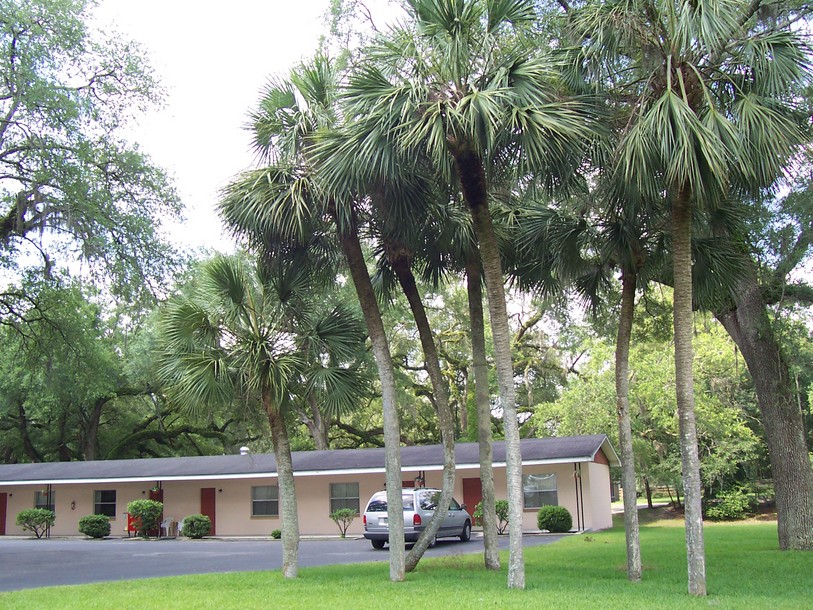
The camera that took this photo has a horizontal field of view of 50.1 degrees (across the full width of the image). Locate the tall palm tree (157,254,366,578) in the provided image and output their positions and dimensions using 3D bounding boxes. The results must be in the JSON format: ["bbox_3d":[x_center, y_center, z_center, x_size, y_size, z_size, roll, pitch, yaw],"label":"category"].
[{"bbox_3d":[-2.948,2.142,17.577,4.370,6.600,4.240,-2,-12,0],"label":"tall palm tree"}]

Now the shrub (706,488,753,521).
[{"bbox_3d":[12.931,7.986,34.795,1.940,1.290,1.700,-2,-12,0],"label":"shrub"}]

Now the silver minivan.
[{"bbox_3d":[0.540,6.665,27.222,1.940,1.740,4.850,-7,-13,22],"label":"silver minivan"}]

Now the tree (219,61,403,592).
[{"bbox_3d":[-1.738,-0.076,17.034,4.020,10.620,3.940,-2,-12,0],"label":"tree"}]

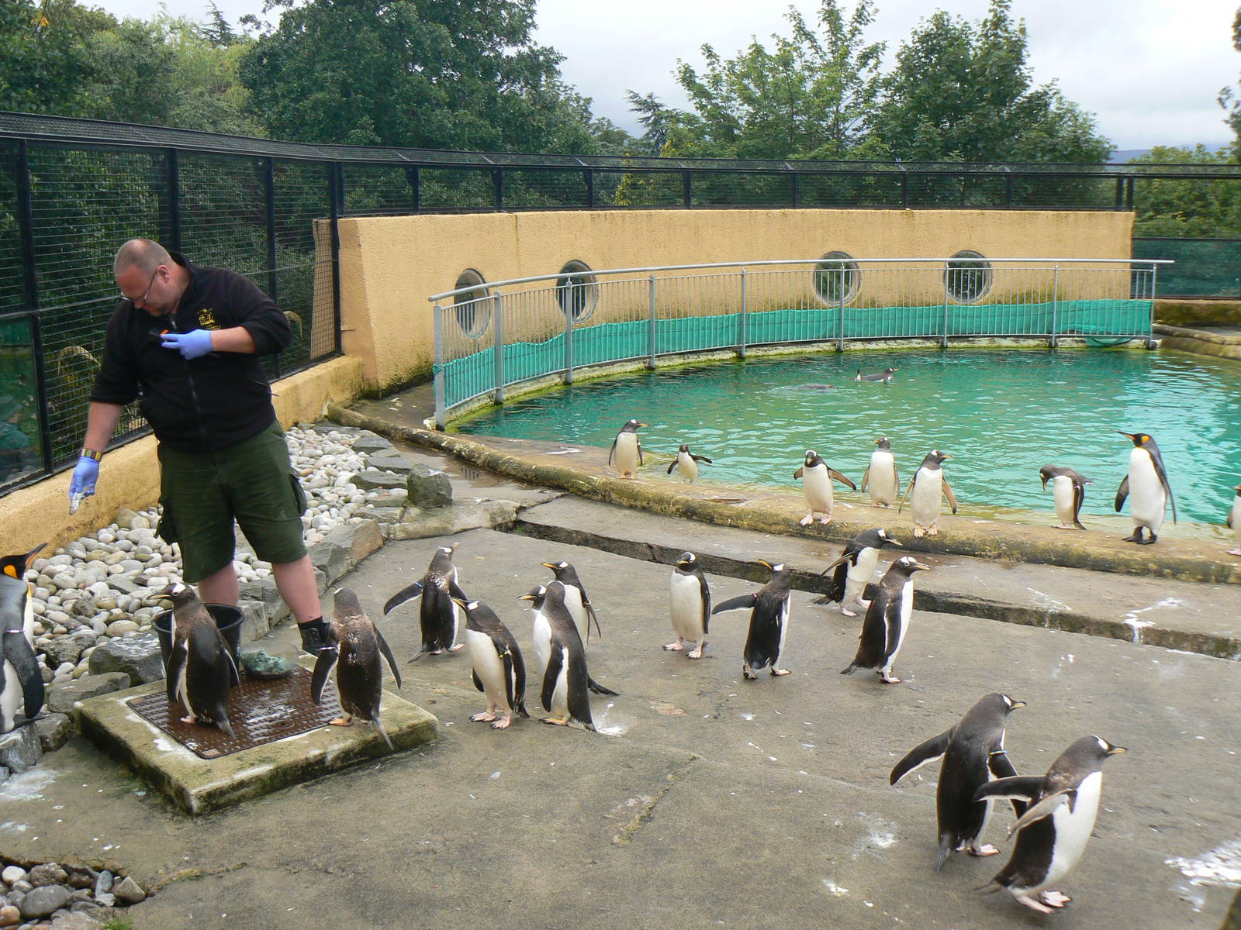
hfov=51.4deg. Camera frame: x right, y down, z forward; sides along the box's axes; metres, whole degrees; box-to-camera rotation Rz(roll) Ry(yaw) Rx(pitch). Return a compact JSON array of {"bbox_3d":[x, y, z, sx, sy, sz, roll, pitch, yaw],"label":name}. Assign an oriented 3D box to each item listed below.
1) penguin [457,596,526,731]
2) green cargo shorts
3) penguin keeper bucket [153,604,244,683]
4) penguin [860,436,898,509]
[{"bbox_3d":[-0.477,0.733,4.874,0.340,0.485,0.250,-8,14,-37],"label":"penguin"},{"bbox_3d":[-1.534,0.144,5.100,0.560,0.600,0.360,1,11,3],"label":"green cargo shorts"},{"bbox_3d":[-1.679,0.720,5.149,0.352,0.240,0.352,0,11,0],"label":"penguin keeper bucket"},{"bbox_3d":[1.722,0.035,8.482,0.245,0.460,0.210,2,12,10],"label":"penguin"}]

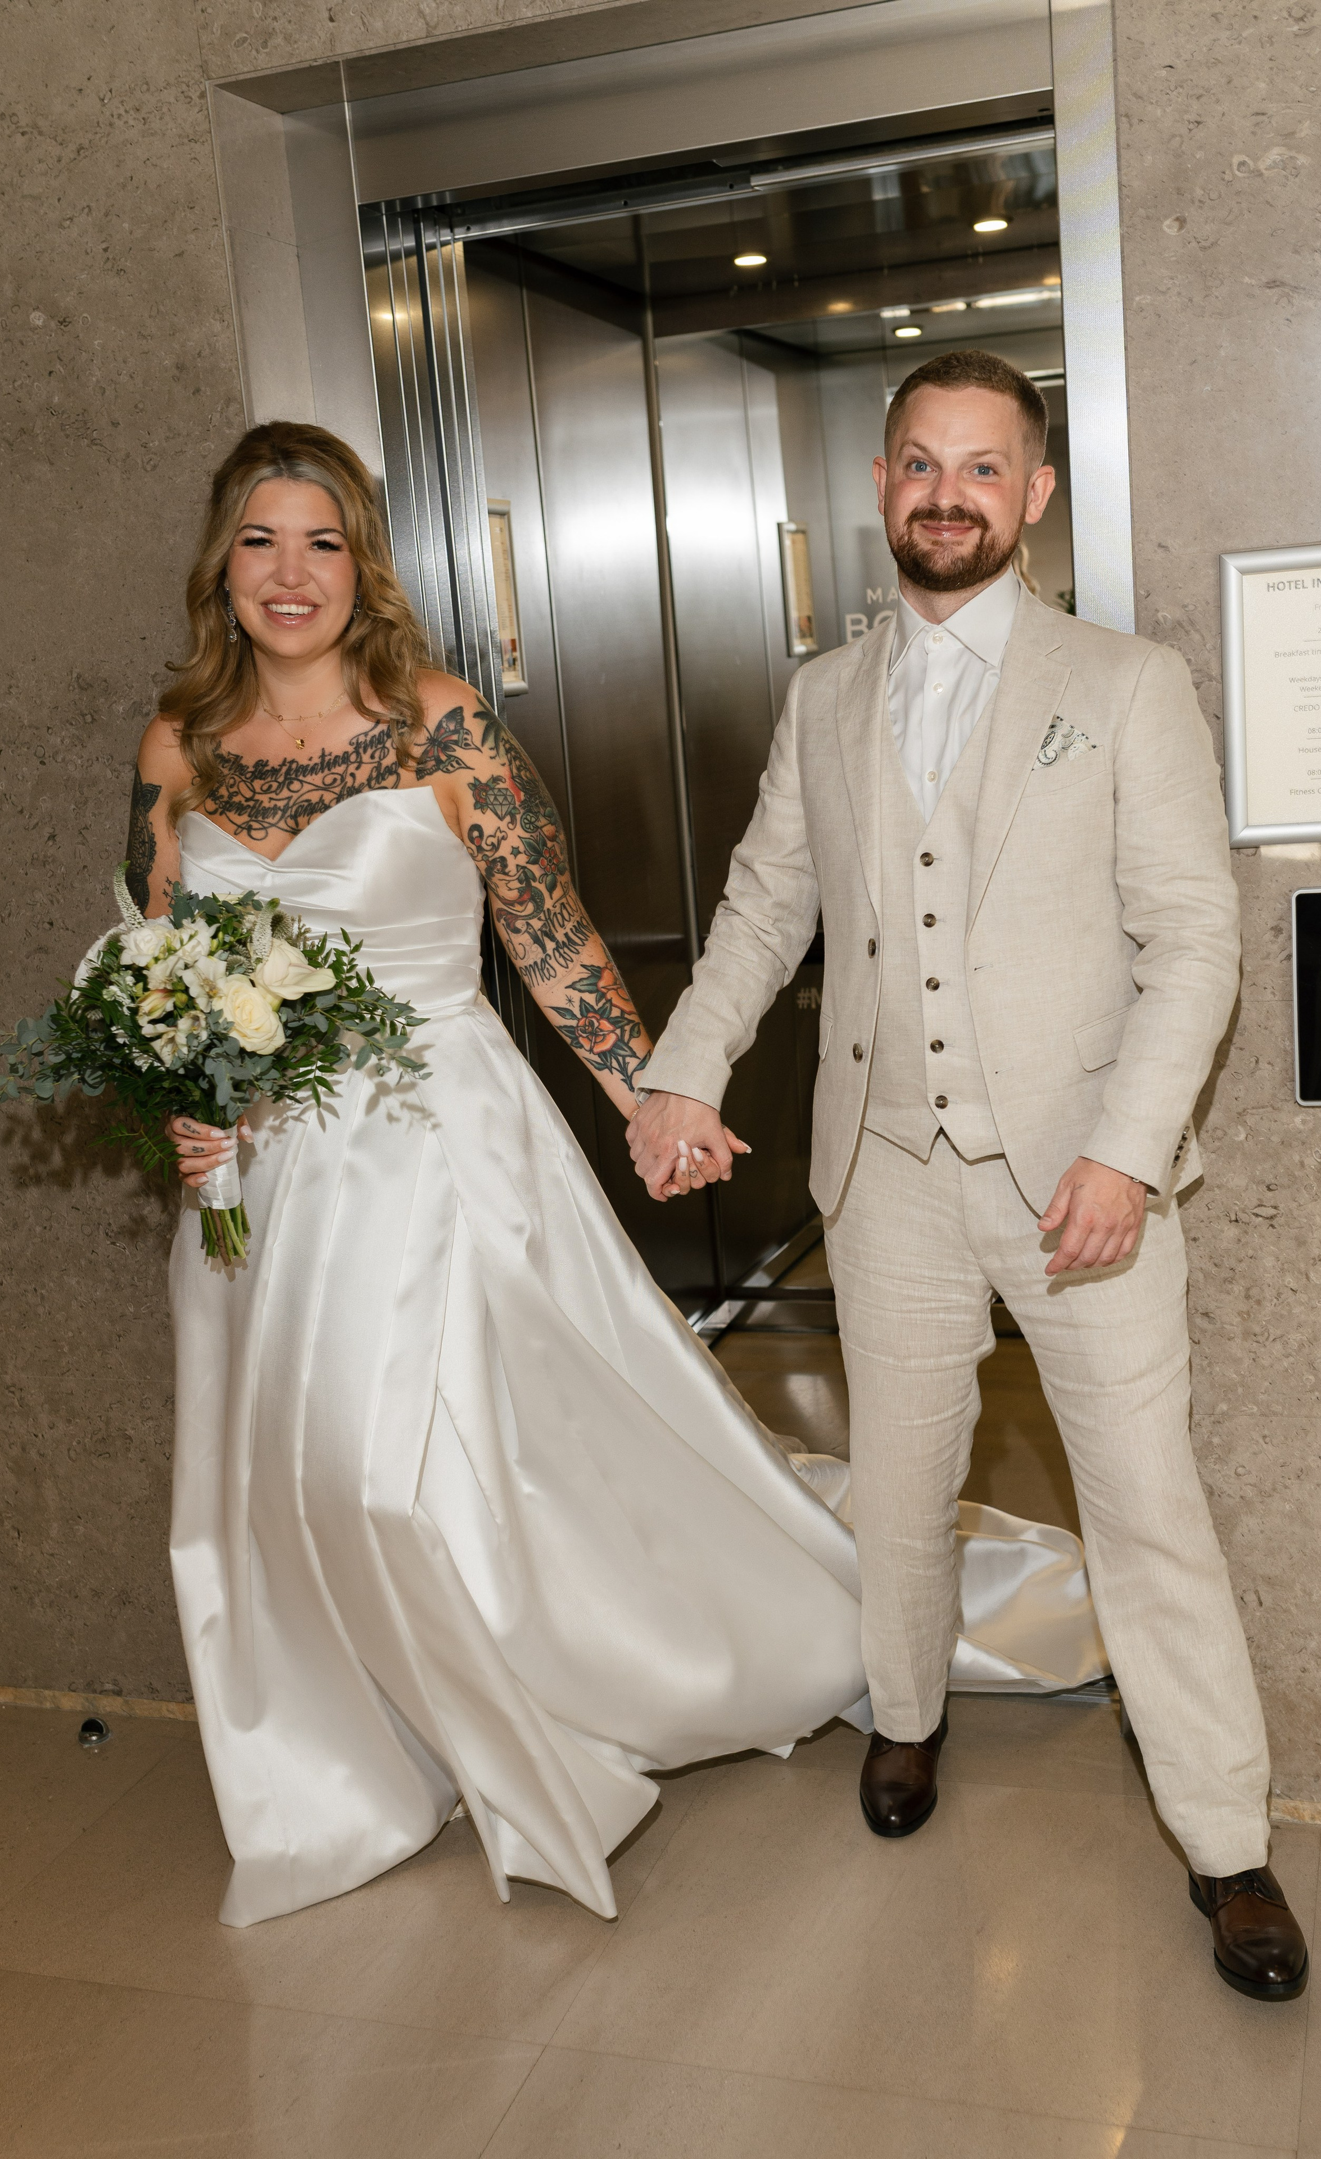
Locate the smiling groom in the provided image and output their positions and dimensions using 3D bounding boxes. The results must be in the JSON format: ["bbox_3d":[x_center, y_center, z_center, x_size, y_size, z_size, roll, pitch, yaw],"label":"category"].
[{"bbox_3d":[0.359,0.079,2.461,0.740,1.770,0.500,-1,10,21],"label":"smiling groom"}]

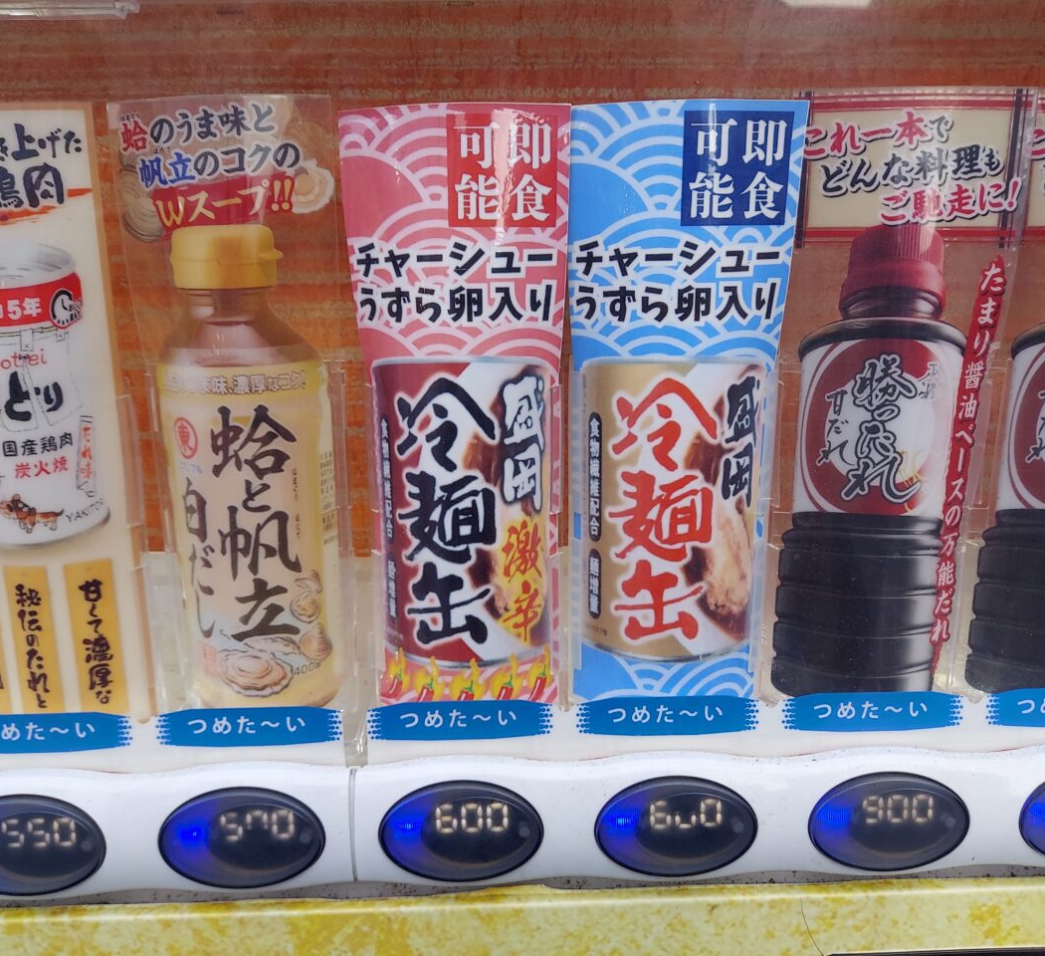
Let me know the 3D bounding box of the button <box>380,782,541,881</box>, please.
[{"bbox_3d":[-0.023,0.131,0.341,0.060,0.040,0.010,-1,11,-1],"label":"button"}]

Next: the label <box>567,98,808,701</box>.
[{"bbox_3d":[0.059,-0.021,0.341,0.080,0.222,0.025,-1,11,-1],"label":"label"}]

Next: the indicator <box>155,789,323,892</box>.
[{"bbox_3d":[-0.103,0.133,0.339,0.061,0.040,0.010,-1,11,-1],"label":"indicator"}]

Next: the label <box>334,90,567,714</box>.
[{"bbox_3d":[-0.021,-0.019,0.339,0.080,0.222,0.025,-1,11,-1],"label":"label"}]

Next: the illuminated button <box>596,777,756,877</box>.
[{"bbox_3d":[0.057,0.130,0.343,0.060,0.040,0.010,-1,11,-1],"label":"illuminated button"}]

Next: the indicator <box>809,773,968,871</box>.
[{"bbox_3d":[0.138,0.129,0.345,0.060,0.039,0.010,-1,11,-1],"label":"indicator"}]

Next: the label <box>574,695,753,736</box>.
[{"bbox_3d":[0.056,0.092,0.356,0.070,0.016,0.004,-1,11,-1],"label":"label"}]

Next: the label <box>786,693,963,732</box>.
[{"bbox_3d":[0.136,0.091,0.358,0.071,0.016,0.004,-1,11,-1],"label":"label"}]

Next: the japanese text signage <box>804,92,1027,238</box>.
[{"bbox_3d":[0.135,-0.110,0.323,0.080,0.049,0.014,-1,11,-1],"label":"japanese text signage"}]

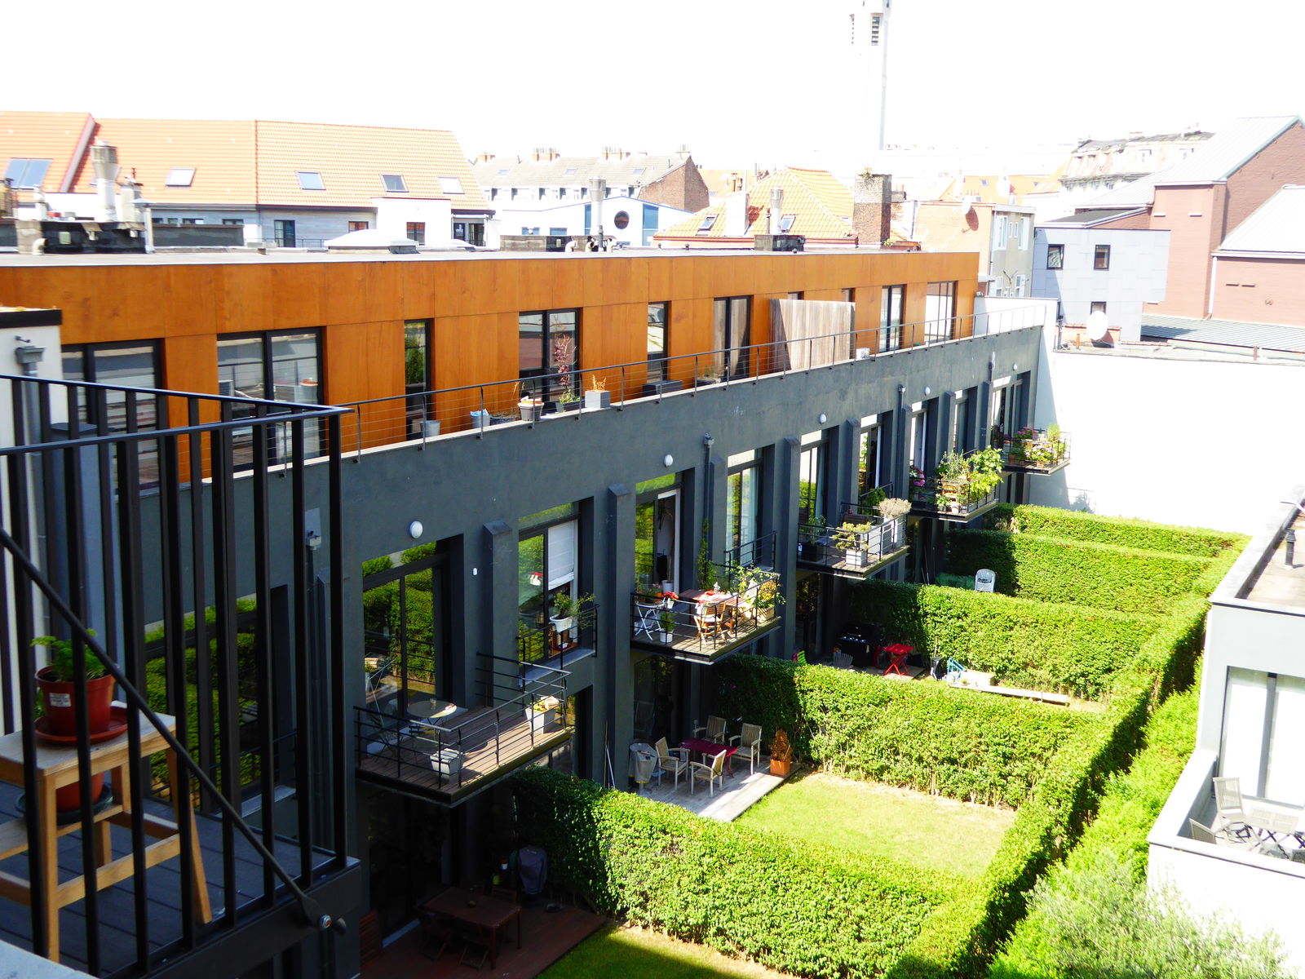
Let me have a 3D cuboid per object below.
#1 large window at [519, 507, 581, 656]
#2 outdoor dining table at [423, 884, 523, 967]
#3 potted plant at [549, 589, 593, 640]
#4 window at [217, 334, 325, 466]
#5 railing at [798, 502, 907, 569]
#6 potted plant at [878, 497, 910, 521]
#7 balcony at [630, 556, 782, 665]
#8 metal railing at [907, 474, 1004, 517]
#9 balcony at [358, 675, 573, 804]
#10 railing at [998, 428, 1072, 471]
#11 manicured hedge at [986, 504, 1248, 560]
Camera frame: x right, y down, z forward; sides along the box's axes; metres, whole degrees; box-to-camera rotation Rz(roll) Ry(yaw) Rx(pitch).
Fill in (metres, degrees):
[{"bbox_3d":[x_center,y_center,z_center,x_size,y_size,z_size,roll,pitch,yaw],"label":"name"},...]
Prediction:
[{"bbox_3d":[-2.080,1.831,25.189,0.140,3.038,2.380,7,13,31],"label":"large window"},{"bbox_3d":[-2.966,7.228,21.786,1.407,0.731,0.812,7,13,31],"label":"outdoor dining table"},{"bbox_3d":[-1.565,2.407,25.324,0.448,0.784,0.784,7,13,31],"label":"potted plant"},{"bbox_3d":[-6.420,-1.515,22.366,0.122,2.326,2.326,7,12,30],"label":"window"},{"bbox_3d":[5.333,1.250,34.931,1.928,1.018,3.160,7,13,31],"label":"railing"},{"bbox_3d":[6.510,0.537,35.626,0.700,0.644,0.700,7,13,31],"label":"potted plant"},{"bbox_3d":[1.173,2.583,28.212,1.928,1.200,3.160,7,13,31],"label":"balcony"},{"bbox_3d":[9.722,-0.023,42.429,1.931,1.020,3.194,7,12,30],"label":"metal railing"},{"bbox_3d":[-3.025,3.878,21.688,1.931,1.226,3.194,7,12,30],"label":"balcony"},{"bbox_3d":[14.717,-1.411,50.585,1.931,1.226,3.194,7,12,30],"label":"railing"},{"bbox_3d":[15.921,2.048,46.346,8.874,1.938,1.122,7,12,31],"label":"manicured hedge"}]

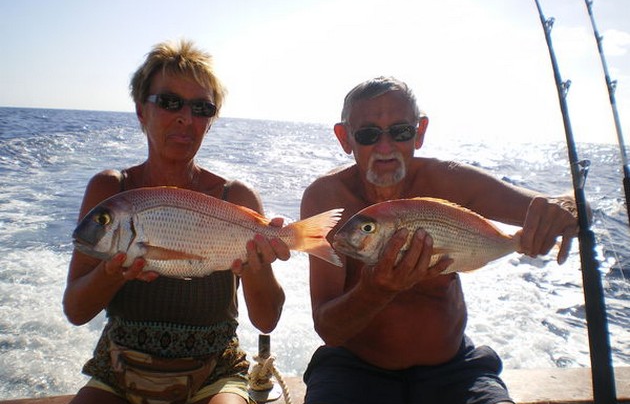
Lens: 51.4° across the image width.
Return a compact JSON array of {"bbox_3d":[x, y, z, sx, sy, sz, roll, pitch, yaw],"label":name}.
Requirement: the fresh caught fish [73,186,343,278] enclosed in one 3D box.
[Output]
[{"bbox_3d":[-0.181,0.051,1.100,0.445,0.150,0.064,0,6,-2],"label":"fresh caught fish"}]

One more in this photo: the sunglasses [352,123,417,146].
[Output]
[{"bbox_3d":[0.147,-0.153,1.457,0.140,0.042,0.140,-6,8,1],"label":"sunglasses"}]

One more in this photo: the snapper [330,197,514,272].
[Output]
[{"bbox_3d":[0.215,0.057,1.120,0.365,0.130,0.058,0,7,-9],"label":"snapper"}]

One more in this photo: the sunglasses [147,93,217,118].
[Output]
[{"bbox_3d":[-0.290,-0.198,1.402,0.140,0.043,0.140,10,-3,-25],"label":"sunglasses"}]

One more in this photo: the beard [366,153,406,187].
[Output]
[{"bbox_3d":[0.151,-0.069,1.385,0.084,0.072,0.050,-6,8,1],"label":"beard"}]

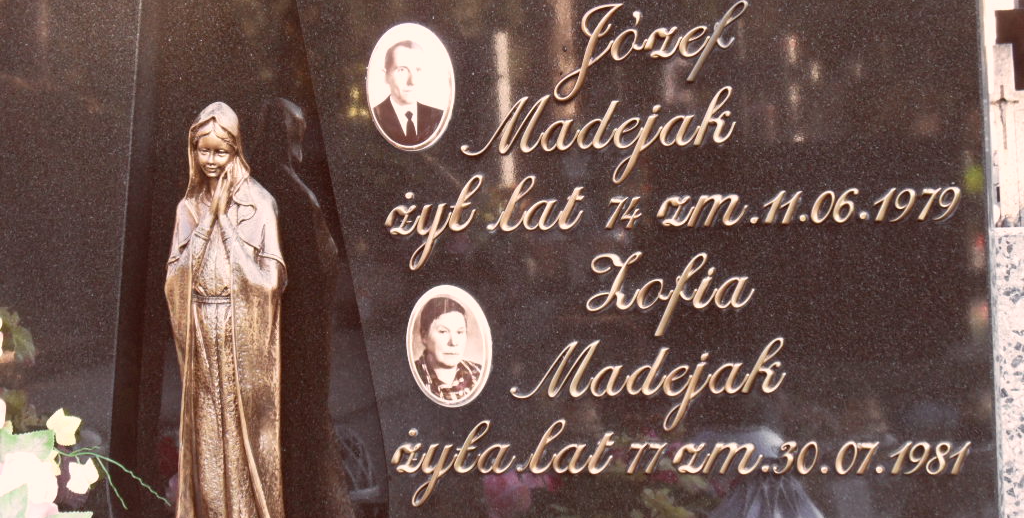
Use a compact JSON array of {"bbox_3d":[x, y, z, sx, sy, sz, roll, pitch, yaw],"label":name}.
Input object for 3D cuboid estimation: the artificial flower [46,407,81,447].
[{"bbox_3d":[-0.417,0.157,2.200,0.031,0.036,0.015,-3,2,-3],"label":"artificial flower"}]

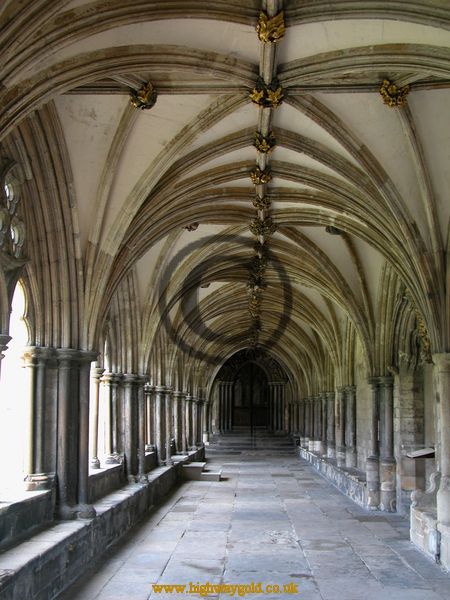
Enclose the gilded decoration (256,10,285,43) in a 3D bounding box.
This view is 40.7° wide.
[{"bbox_3d":[0.367,-2.208,4.899,0.230,0.170,0.220,0,-11,2],"label":"gilded decoration"}]

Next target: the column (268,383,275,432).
[{"bbox_3d":[2.373,5.501,30.955,0.270,2.462,0.270,0,-11,2],"label":"column"}]

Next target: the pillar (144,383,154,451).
[{"bbox_3d":[-1.668,2.573,13.400,0.230,1.476,0.210,0,-9,2],"label":"pillar"}]

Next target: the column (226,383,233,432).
[{"bbox_3d":[0.230,5.493,31.000,0.280,2.516,0.280,0,-9,2],"label":"column"}]

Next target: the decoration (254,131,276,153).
[{"bbox_3d":[0.391,-1.528,5.850,0.215,0.170,0.215,0,-9,2],"label":"decoration"}]

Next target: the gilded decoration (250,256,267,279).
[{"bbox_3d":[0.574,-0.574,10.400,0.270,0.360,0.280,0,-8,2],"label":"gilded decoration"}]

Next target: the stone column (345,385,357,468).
[{"bbox_3d":[2.948,2.971,14.250,0.250,1.940,0.250,0,-9,2],"label":"stone column"}]

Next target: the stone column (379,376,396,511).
[{"bbox_3d":[2.839,2.507,10.600,0.290,2.286,0.290,0,-9,2],"label":"stone column"}]

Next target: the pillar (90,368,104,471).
[{"bbox_3d":[-2.133,1.966,10.150,0.210,1.680,0.210,0,-9,2],"label":"pillar"}]

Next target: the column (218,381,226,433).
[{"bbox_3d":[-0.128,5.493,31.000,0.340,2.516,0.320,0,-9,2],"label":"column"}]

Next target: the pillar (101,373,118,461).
[{"bbox_3d":[-1.875,1.908,9.850,0.270,1.436,0.270,0,-9,2],"label":"pillar"}]

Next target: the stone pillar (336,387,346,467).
[{"bbox_3d":[2.688,2.919,14.000,0.230,1.810,0.220,0,-9,2],"label":"stone pillar"}]

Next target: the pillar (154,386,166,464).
[{"bbox_3d":[-1.520,2.958,14.300,0.220,1.810,0.220,0,-9,2],"label":"pillar"}]

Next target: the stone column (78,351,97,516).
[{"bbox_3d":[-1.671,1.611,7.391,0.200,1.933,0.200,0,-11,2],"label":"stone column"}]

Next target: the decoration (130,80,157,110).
[{"bbox_3d":[-0.795,-1.995,5.918,0.250,0.180,0.230,0,-11,2],"label":"decoration"}]

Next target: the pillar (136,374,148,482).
[{"bbox_3d":[-1.475,2.316,10.850,0.190,1.870,0.190,0,-9,2],"label":"pillar"}]

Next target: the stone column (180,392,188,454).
[{"bbox_3d":[-1.306,3.957,19.562,0.250,1.927,0.250,0,-11,2],"label":"stone column"}]

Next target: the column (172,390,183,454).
[{"bbox_3d":[-1.409,3.605,18.000,0.230,1.810,0.230,0,-9,2],"label":"column"}]

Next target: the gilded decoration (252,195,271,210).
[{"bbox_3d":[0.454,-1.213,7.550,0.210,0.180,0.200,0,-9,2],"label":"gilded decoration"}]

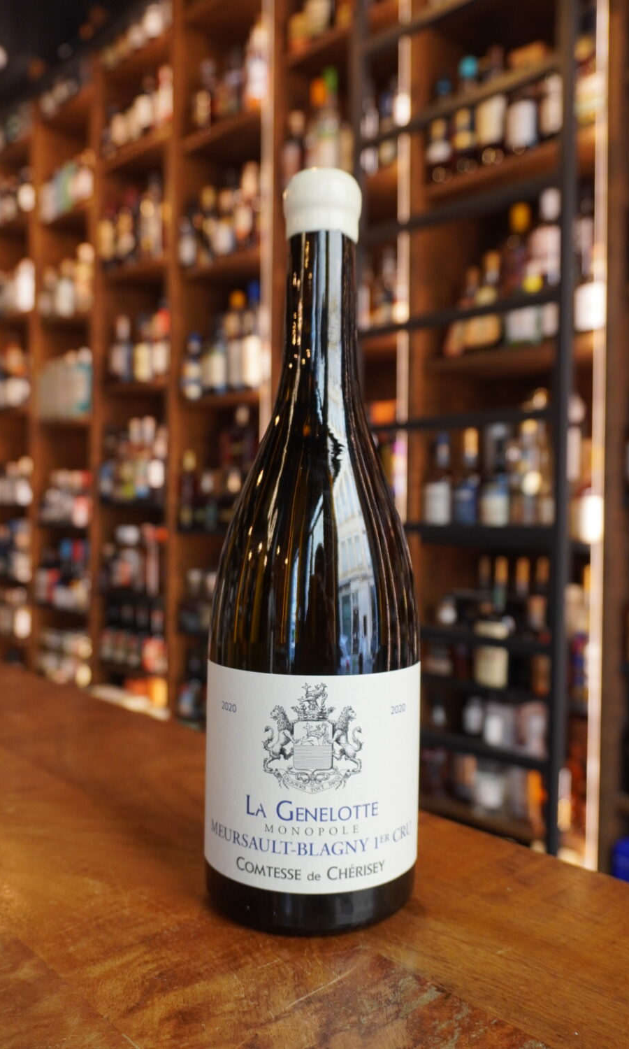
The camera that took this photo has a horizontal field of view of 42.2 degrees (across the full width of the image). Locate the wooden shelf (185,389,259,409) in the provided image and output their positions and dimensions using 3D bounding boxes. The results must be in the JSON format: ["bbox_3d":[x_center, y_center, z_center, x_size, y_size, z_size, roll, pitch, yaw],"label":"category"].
[{"bbox_3d":[-0.223,-0.396,2.683,0.250,0.035,0.426,0,1,-45],"label":"wooden shelf"}]

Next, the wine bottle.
[{"bbox_3d":[0.001,0.004,0.331,0.086,0.288,0.086,1,0,0],"label":"wine bottle"}]

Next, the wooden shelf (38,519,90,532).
[{"bbox_3d":[-0.931,0.007,3.401,0.250,0.040,0.399,0,1,-45],"label":"wooden shelf"}]

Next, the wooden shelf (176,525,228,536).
[{"bbox_3d":[-0.223,0.021,2.683,0.250,0.035,0.426,0,1,-45],"label":"wooden shelf"}]

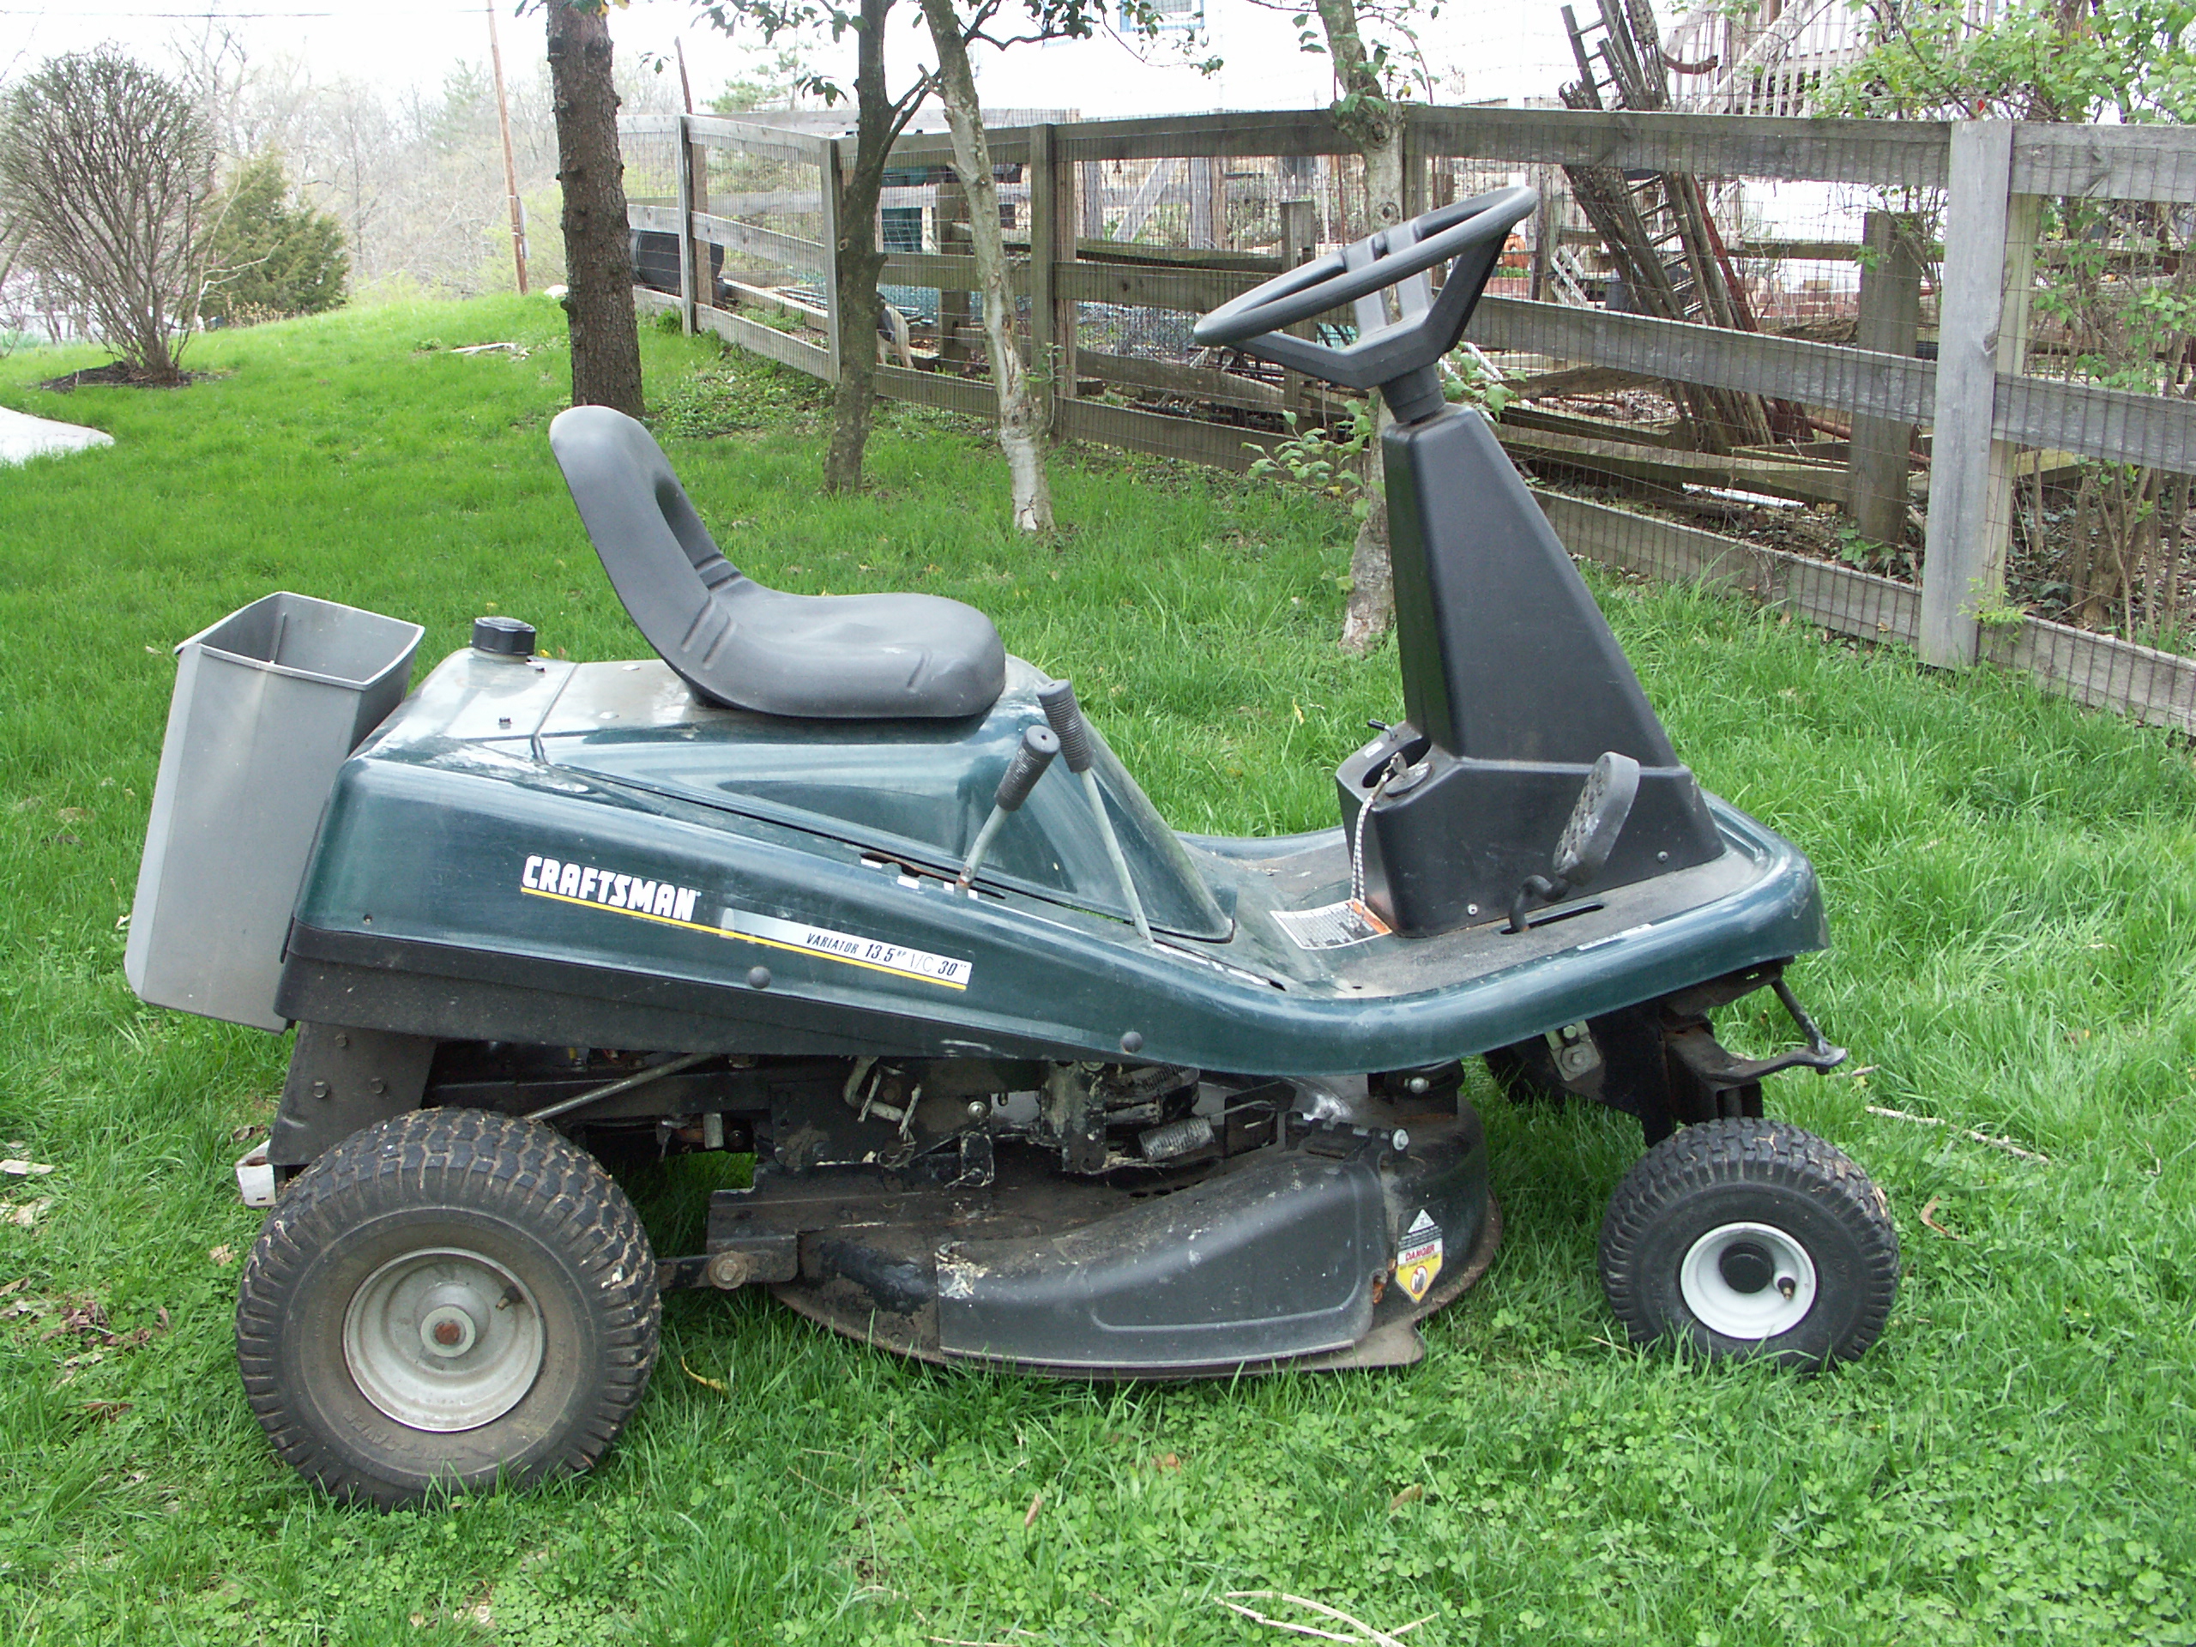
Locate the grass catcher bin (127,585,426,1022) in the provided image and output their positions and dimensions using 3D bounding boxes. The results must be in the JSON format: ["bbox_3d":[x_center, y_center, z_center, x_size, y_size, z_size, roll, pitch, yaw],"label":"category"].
[{"bbox_3d":[-0.797,-0.021,2.035,0.164,0.336,0.315,14,13,-11],"label":"grass catcher bin"}]

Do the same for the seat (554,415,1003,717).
[{"bbox_3d":[-0.305,-0.268,2.052,0.418,0.280,0.410,-3,15,-7],"label":"seat"}]

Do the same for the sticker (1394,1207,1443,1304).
[{"bbox_3d":[0.309,0.415,2.010,0.058,0.093,0.004,-11,18,-33],"label":"sticker"}]

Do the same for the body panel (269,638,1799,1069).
[{"bbox_3d":[-0.012,-0.012,2.162,1.480,0.380,0.580,-3,15,-7],"label":"body panel"}]

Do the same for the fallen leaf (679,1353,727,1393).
[{"bbox_3d":[-0.385,0.533,2.028,0.032,0.020,0.044,-3,15,-7],"label":"fallen leaf"}]

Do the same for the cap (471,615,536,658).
[{"bbox_3d":[-0.577,-0.181,2.039,0.061,0.030,0.061,6,14,-9],"label":"cap"}]

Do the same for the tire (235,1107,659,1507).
[{"bbox_3d":[-0.572,0.431,1.866,0.356,0.356,0.155,-3,15,-7],"label":"tire"}]

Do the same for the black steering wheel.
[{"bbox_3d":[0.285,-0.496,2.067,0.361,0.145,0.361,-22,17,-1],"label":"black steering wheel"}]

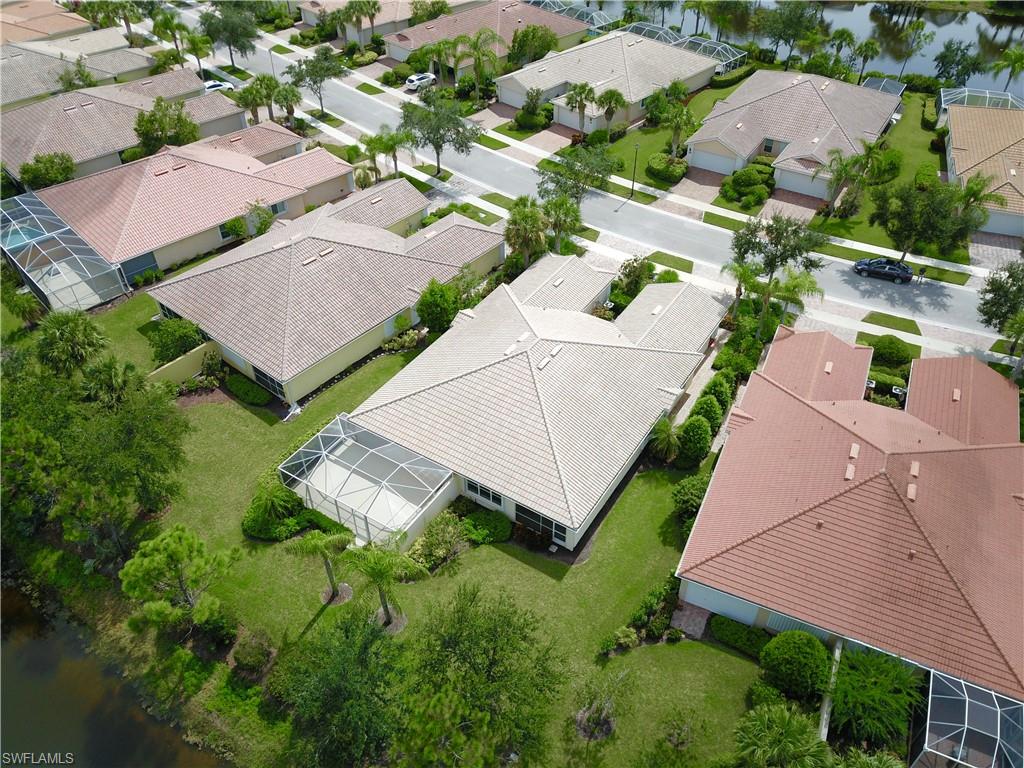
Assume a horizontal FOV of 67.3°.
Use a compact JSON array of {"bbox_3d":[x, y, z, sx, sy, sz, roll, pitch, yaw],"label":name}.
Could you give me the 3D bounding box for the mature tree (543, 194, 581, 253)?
[{"bbox_3d":[4.286,-13.802,67.624,3.290,5.630,3.290,3,41,3],"label":"mature tree"}]

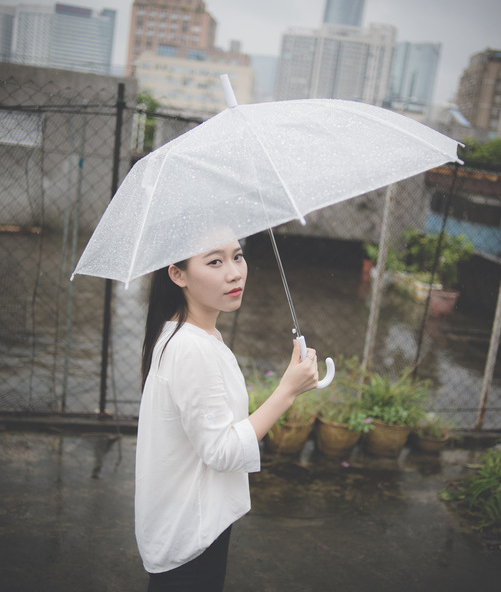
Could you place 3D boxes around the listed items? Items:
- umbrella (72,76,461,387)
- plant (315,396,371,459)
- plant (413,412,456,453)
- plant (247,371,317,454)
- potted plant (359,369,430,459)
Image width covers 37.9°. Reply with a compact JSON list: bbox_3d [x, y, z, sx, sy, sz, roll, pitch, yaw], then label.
[{"bbox_3d":[0.059,-0.140,1.743,0.960,0.776,0.980,-17,11,4],"label":"umbrella"},{"bbox_3d":[0.576,0.806,4.550,0.349,0.327,0.332,7,10,0],"label":"plant"},{"bbox_3d":[1.207,0.891,4.820,0.286,0.237,0.271,7,10,0],"label":"plant"},{"bbox_3d":[0.179,0.702,4.500,0.434,0.451,0.412,7,10,0],"label":"plant"},{"bbox_3d":[0.900,0.732,4.650,0.429,0.510,0.407,7,10,0],"label":"potted plant"}]

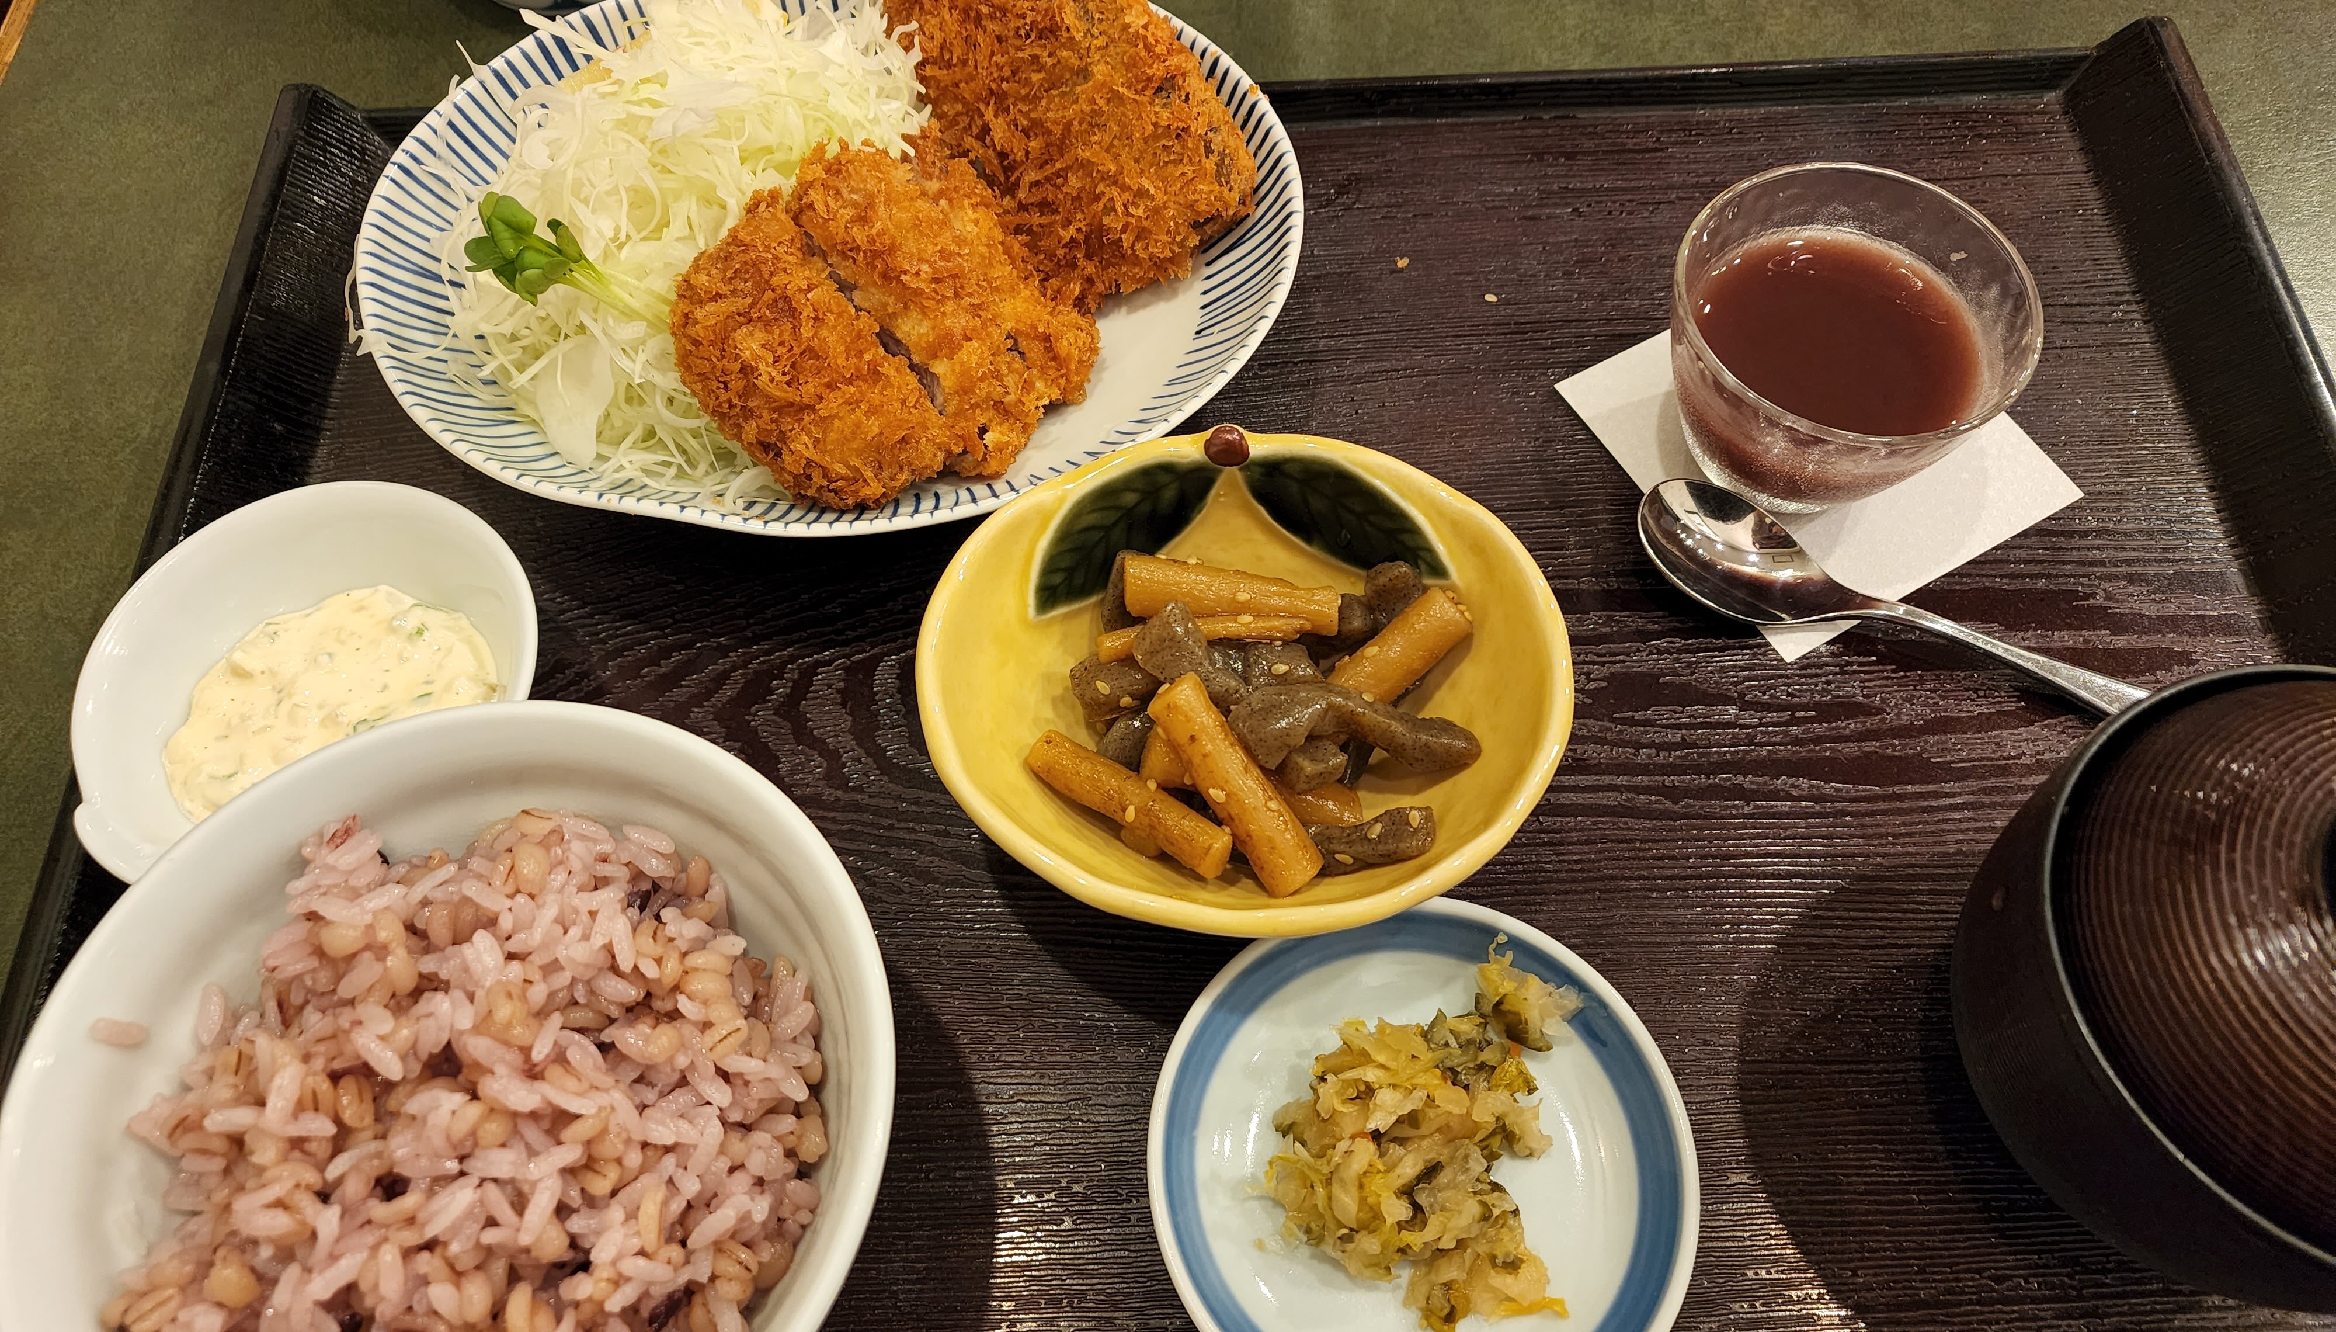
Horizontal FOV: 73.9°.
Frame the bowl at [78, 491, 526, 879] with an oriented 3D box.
[{"bbox_3d":[-0.161,0.012,0.303,0.085,0.035,0.092,18,66,10],"label":"bowl"}]

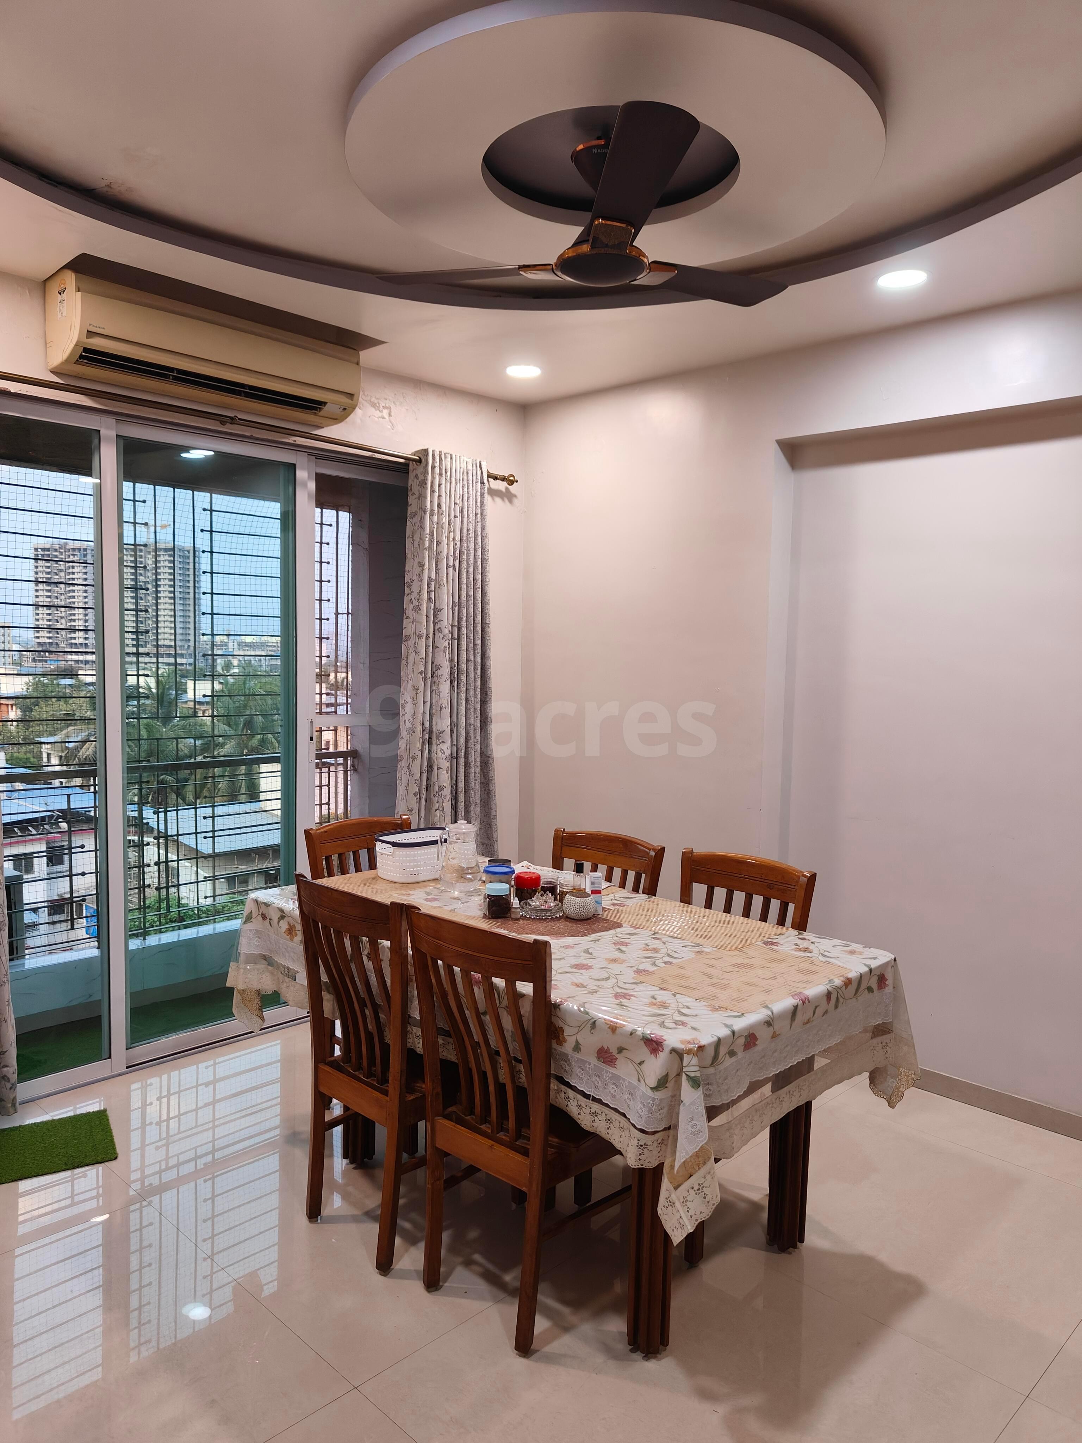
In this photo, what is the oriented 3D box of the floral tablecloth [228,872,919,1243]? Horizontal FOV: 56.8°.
[{"bbox_3d":[0.013,0.733,2.775,1.700,0.370,0.980,5,6,44],"label":"floral tablecloth"}]

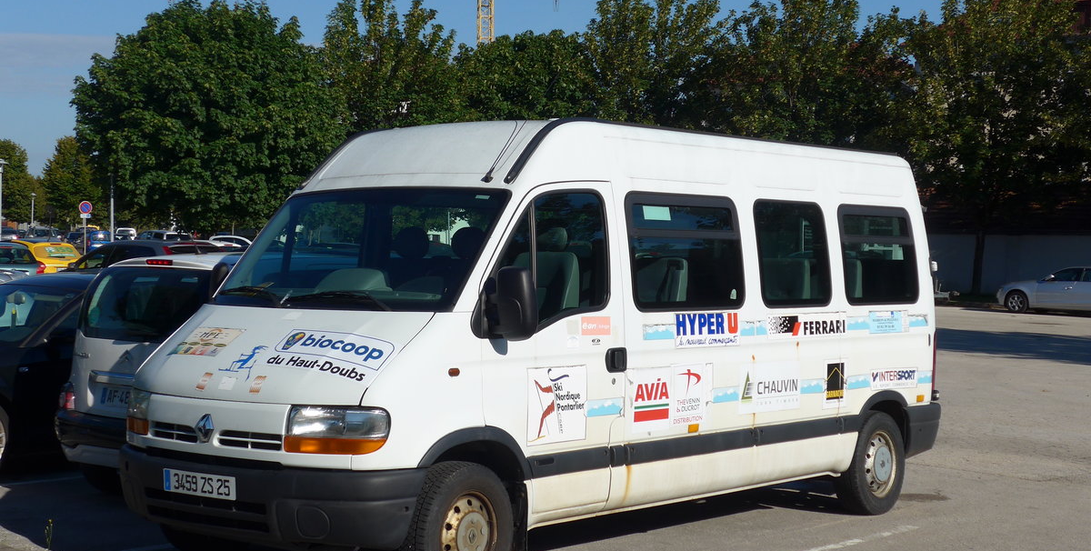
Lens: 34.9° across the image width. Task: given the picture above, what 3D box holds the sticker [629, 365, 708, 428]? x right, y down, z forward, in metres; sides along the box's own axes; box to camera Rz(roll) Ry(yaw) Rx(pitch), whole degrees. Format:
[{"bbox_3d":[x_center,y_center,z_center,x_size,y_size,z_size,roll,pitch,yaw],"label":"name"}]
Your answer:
[{"bbox_3d":[0.684,0.665,9.469,0.010,0.335,0.735,0,0,40],"label":"sticker"}]

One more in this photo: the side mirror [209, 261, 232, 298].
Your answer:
[{"bbox_3d":[-1.769,0.104,9.707,0.230,0.355,0.150,1,1,40],"label":"side mirror"}]

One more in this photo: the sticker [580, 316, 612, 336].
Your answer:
[{"bbox_3d":[0.261,0.264,8.981,0.010,0.097,0.249,-4,-3,39],"label":"sticker"}]

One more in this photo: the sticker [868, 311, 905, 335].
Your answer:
[{"bbox_3d":[2.236,0.310,11.367,0.010,0.148,0.462,-4,-3,39],"label":"sticker"}]

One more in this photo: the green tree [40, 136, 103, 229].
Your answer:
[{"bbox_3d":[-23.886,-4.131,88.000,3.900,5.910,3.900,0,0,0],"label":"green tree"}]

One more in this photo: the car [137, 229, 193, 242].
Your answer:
[{"bbox_3d":[-17.000,-1.200,75.000,4.400,1.650,1.800,1,1,39],"label":"car"}]

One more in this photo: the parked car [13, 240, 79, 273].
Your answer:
[{"bbox_3d":[-13.100,-0.150,43.500,3.800,1.460,1.680,1,1,44],"label":"parked car"}]

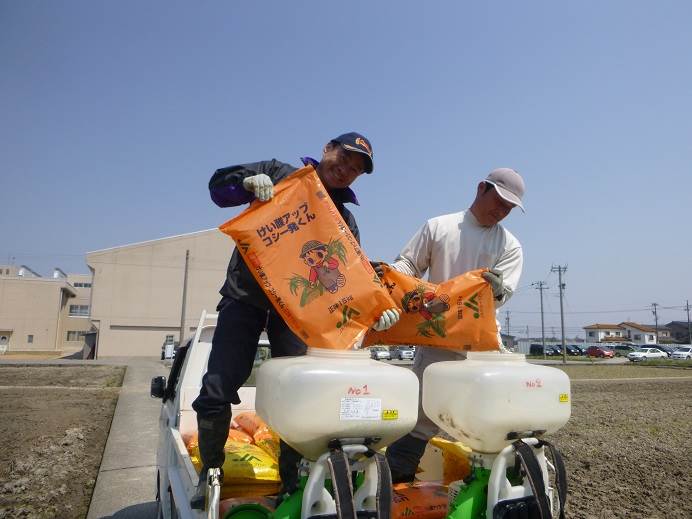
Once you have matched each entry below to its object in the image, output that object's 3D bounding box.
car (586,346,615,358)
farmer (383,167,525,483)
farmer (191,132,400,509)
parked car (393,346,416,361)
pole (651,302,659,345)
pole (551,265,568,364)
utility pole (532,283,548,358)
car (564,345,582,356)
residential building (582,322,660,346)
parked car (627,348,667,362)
[{"bbox_3d":[33.653,12.267,66.130,1.690,1.530,3.850,2,-10,-7],"label":"car"},{"bbox_3d":[0.511,0.293,2.505,0.660,1.580,0.550,4,-10,-17],"label":"farmer"},{"bbox_3d":[-0.209,0.207,2.188,0.800,1.620,0.600,4,-10,-17],"label":"farmer"},{"bbox_3d":[6.564,10.741,57.632,1.700,1.550,4.200,3,-10,-14],"label":"parked car"},{"bbox_3d":[61.355,13.817,98.885,1.300,10.400,0.400,2,-10,-9],"label":"pole"},{"bbox_3d":[21.889,5.472,50.847,1.600,9.950,0.500,-3,-10,18],"label":"pole"},{"bbox_3d":[25.174,7.728,63.847,1.750,9.950,0.500,-3,-10,18],"label":"utility pole"},{"bbox_3d":[33.995,13.812,75.136,1.700,1.600,4.300,1,-10,-3],"label":"car"},{"bbox_3d":[61.989,17.790,112.604,11.000,7.100,9.500,2,-10,-12],"label":"residential building"},{"bbox_3d":[36.200,11.468,60.122,4.550,1.430,1.700,2,-10,-11],"label":"parked car"}]

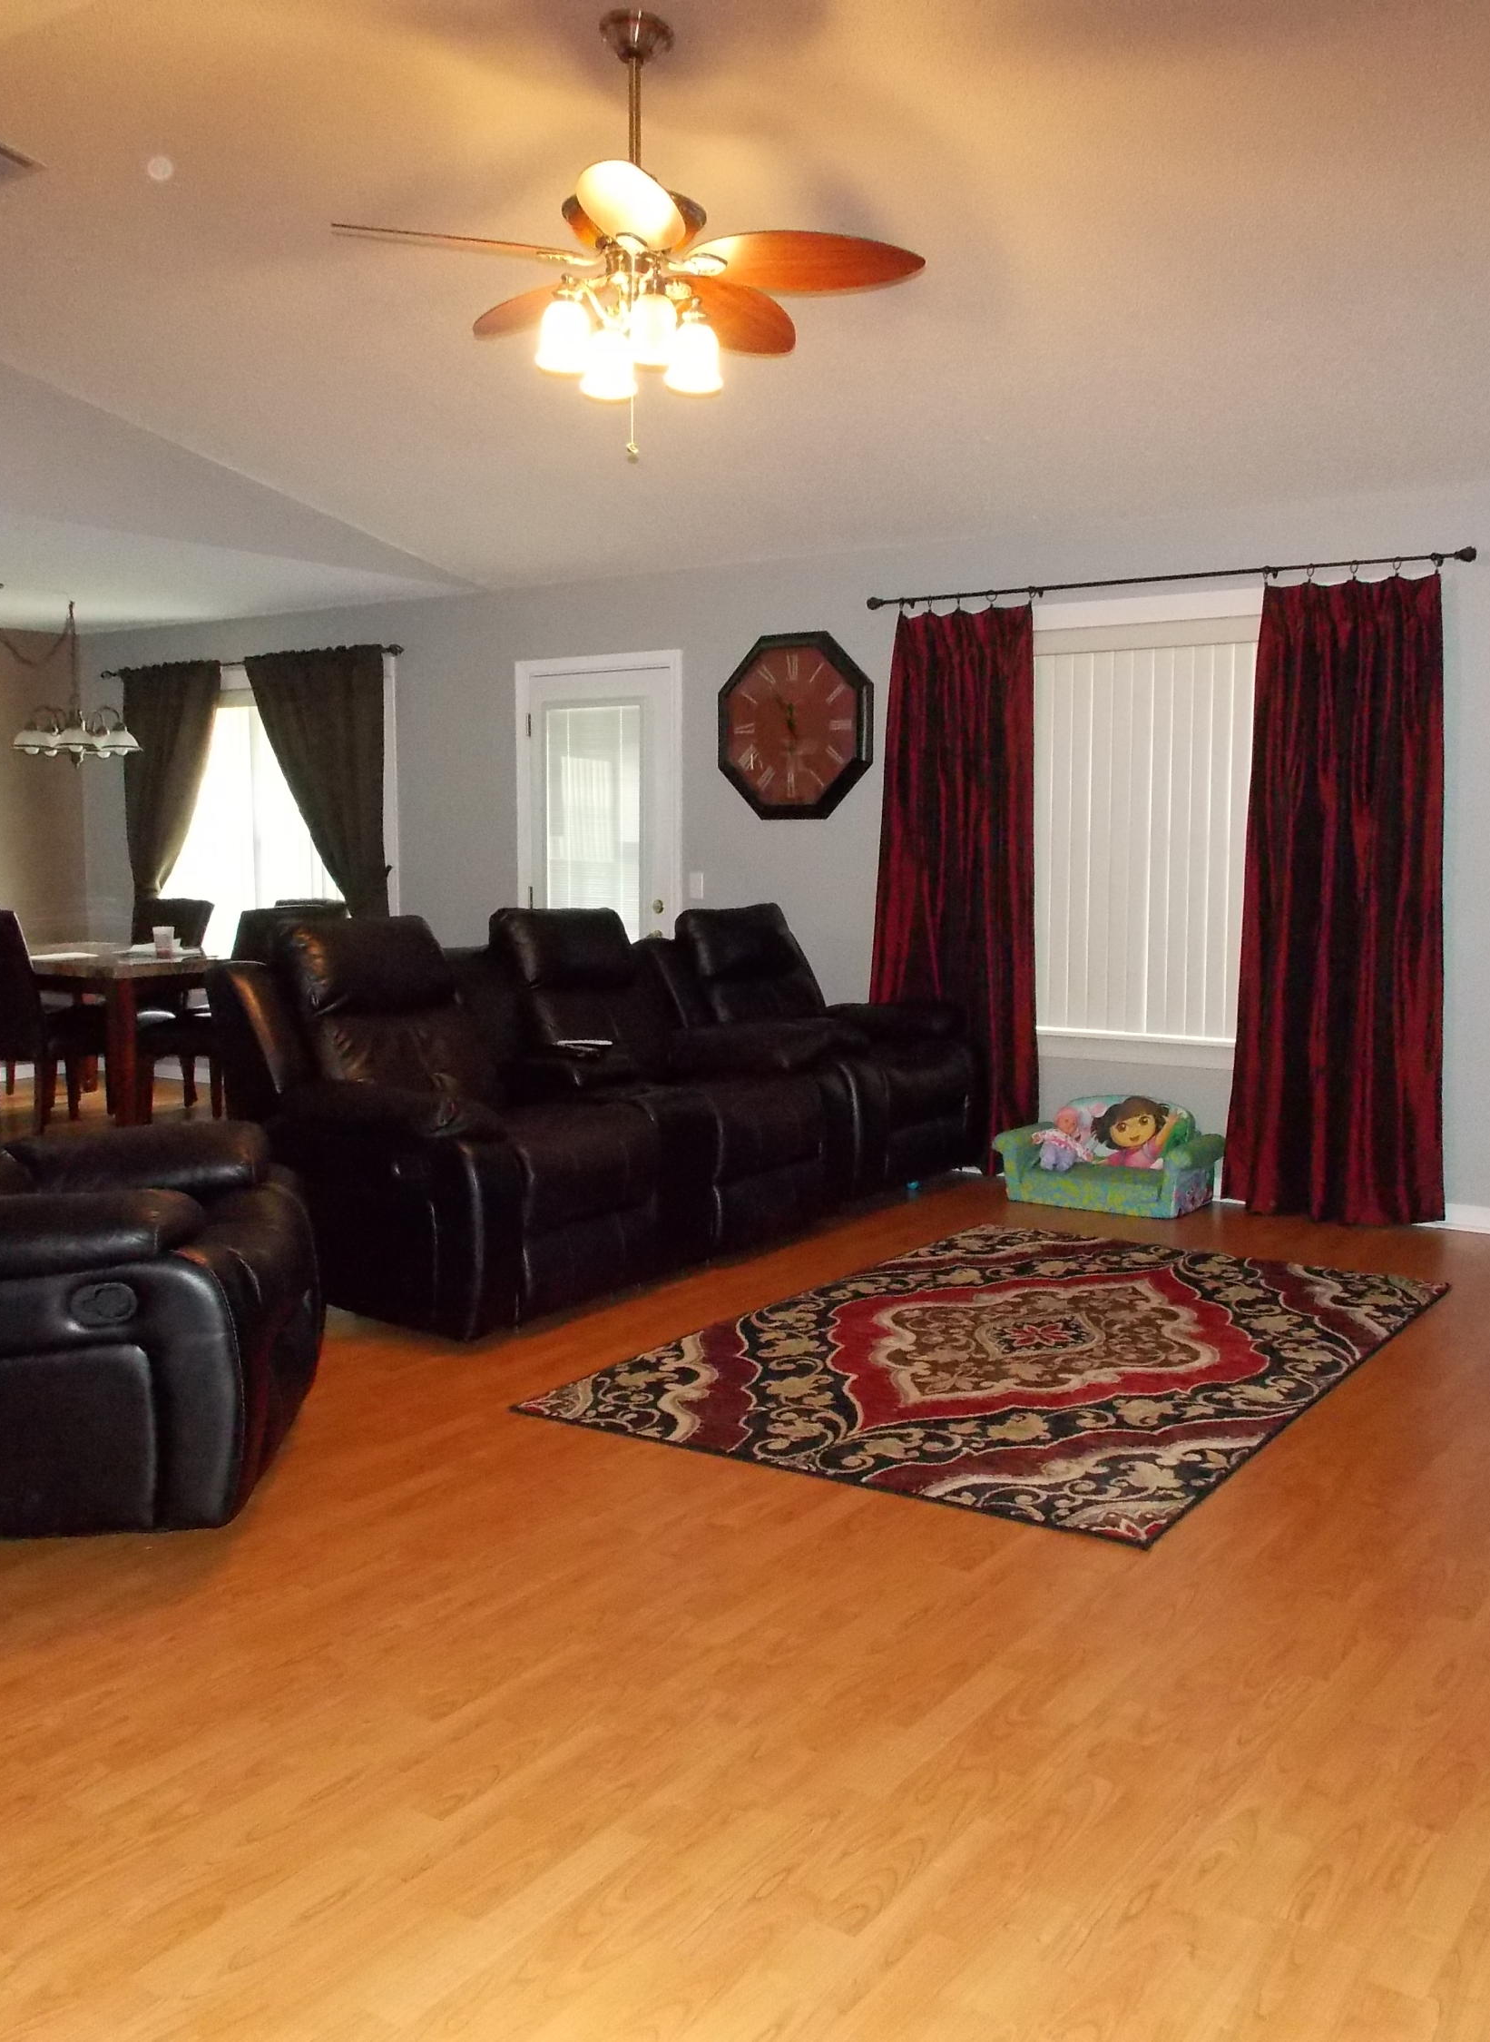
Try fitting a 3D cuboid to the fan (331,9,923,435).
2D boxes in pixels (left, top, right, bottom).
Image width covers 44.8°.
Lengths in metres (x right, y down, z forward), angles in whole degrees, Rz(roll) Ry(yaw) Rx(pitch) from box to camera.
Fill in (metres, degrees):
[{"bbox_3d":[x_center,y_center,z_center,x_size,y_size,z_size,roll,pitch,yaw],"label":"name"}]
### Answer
[{"bbox_3d":[-0.243,-1.749,4.010,1.300,0.870,1.300,4,7,34],"label":"fan"}]

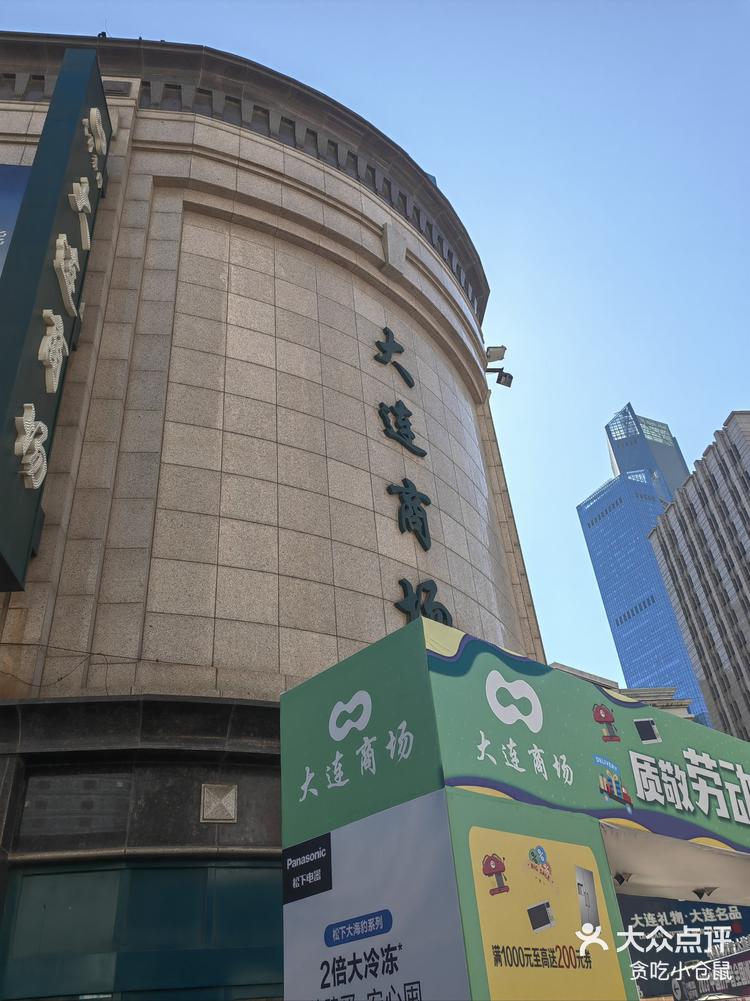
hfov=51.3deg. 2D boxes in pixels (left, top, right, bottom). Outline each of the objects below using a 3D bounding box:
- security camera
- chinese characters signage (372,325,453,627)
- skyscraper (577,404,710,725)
[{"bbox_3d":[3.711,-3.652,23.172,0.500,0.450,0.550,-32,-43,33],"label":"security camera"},{"bbox_3d":[0.663,-0.628,14.887,1.400,7.565,0.220,26,-46,-37],"label":"chinese characters signage"},{"bbox_3d":[198.637,92.692,496.100,60.000,383.000,52.000,14,-39,-26],"label":"skyscraper"}]

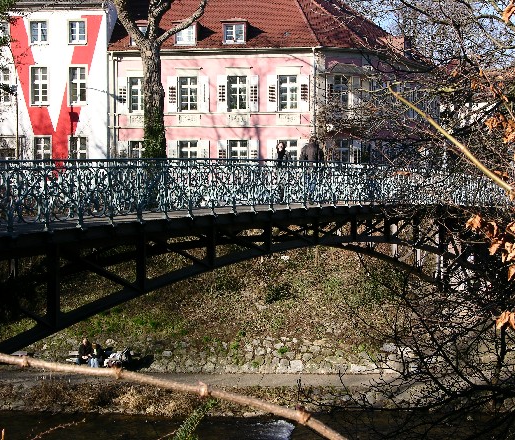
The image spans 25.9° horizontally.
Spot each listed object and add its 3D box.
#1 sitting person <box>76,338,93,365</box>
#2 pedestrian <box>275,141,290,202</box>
[{"bbox_3d":[-6.243,4.897,40.500,0.570,1.180,0.800,0,2,3],"label":"sitting person"},{"bbox_3d":[0.655,-1.269,29.900,0.480,1.660,0.400,1,2,25],"label":"pedestrian"}]

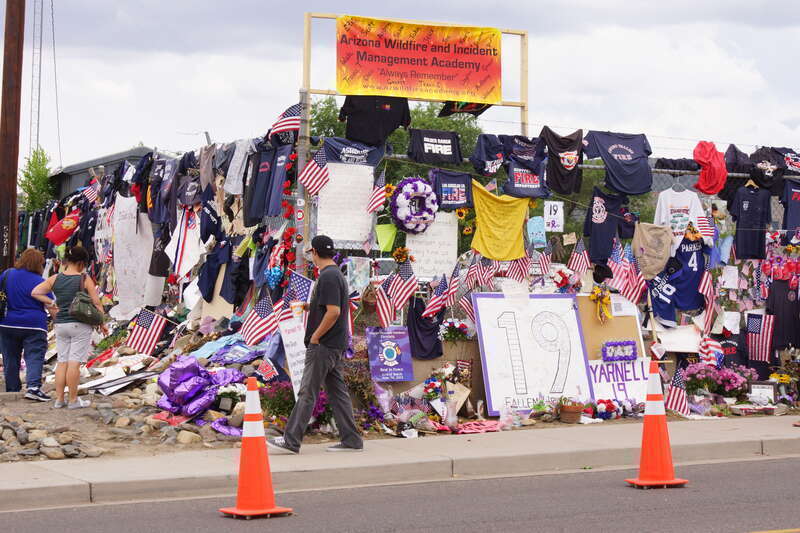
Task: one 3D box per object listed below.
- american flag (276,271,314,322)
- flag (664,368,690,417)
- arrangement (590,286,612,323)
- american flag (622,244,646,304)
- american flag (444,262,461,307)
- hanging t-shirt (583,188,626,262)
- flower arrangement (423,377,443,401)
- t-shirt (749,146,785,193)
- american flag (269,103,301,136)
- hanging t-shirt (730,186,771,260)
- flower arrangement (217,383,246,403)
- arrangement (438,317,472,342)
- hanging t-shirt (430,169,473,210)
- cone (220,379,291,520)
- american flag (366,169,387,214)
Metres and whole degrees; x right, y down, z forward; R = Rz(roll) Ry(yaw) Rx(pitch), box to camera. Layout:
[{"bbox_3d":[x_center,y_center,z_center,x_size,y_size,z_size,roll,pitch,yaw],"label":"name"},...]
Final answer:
[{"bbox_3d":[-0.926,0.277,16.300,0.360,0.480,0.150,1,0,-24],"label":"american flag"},{"bbox_3d":[2.681,1.217,17.600,0.270,0.470,0.120,1,0,-25],"label":"flag"},{"bbox_3d":[1.981,0.375,18.000,0.240,0.400,0.100,1,0,-24],"label":"arrangement"},{"bbox_3d":[2.381,0.081,18.500,0.260,0.600,0.140,1,0,-24],"label":"american flag"},{"bbox_3d":[0.490,0.168,17.000,0.180,0.420,0.120,1,0,-25],"label":"american flag"},{"bbox_3d":[2.060,-0.413,18.350,0.520,0.780,0.160,1,0,-30],"label":"hanging t-shirt"},{"bbox_3d":[0.296,1.112,16.600,0.200,0.240,0.180,1,0,-30],"label":"flower arrangement"},{"bbox_3d":[3.920,-1.027,19.483,0.352,0.513,0.180,0,-1,-33],"label":"t-shirt"},{"bbox_3d":[-1.025,-1.315,16.300,0.300,0.310,0.100,0,0,-32],"label":"american flag"},{"bbox_3d":[3.723,-0.457,19.350,0.540,0.780,0.160,1,0,-28],"label":"hanging t-shirt"},{"bbox_3d":[-1.494,1.120,16.200,0.290,0.200,0.260,1,0,-24],"label":"flower arrangement"},{"bbox_3d":[0.501,0.588,16.746,0.290,0.221,0.270,0,-1,-33],"label":"arrangement"},{"bbox_3d":[0.478,-0.714,16.900,0.400,0.390,0.070,1,1,-28],"label":"hanging t-shirt"},{"bbox_3d":[-0.967,1.197,12.150,0.360,0.910,0.360,-1,0,-33],"label":"cone"},{"bbox_3d":[-0.213,-0.679,16.500,0.180,0.410,0.100,1,1,-23],"label":"american flag"}]

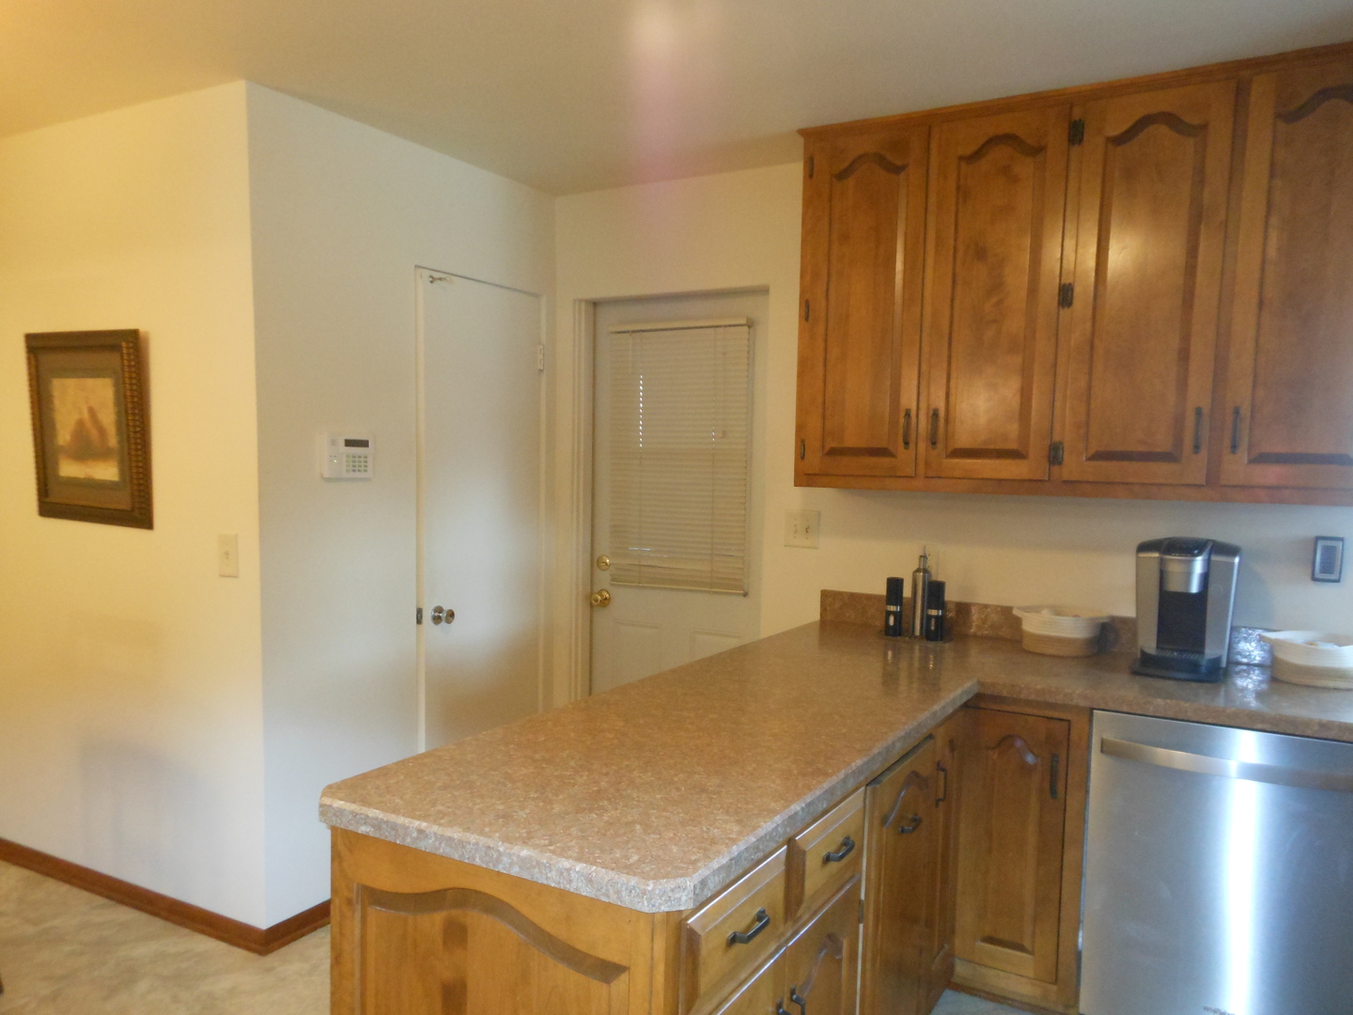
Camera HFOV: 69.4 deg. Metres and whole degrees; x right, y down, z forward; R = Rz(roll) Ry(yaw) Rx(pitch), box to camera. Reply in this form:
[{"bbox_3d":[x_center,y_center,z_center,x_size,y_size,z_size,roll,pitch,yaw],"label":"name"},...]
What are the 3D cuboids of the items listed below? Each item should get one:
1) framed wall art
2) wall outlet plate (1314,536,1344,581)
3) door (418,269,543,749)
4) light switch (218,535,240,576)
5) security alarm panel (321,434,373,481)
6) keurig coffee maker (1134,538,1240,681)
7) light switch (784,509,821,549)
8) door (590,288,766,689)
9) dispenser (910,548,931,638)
[{"bbox_3d":[-1.862,-0.253,3.083,0.620,0.600,0.035,2,3,30],"label":"framed wall art"},{"bbox_3d":[1.719,0.139,2.578,0.067,0.117,0.014,2,3,30],"label":"wall outlet plate"},{"bbox_3d":[-0.707,0.219,3.527,0.045,2.030,0.620,2,3,30],"label":"door"},{"bbox_3d":[-1.272,0.136,2.779,0.076,0.118,0.015,2,3,30],"label":"light switch"},{"bbox_3d":[-0.990,-0.153,2.937,0.032,0.130,0.180,2,3,30],"label":"security alarm panel"},{"bbox_3d":[1.325,0.256,2.549,0.240,0.335,0.300,2,3,30],"label":"keurig coffee maker"},{"bbox_3d":[0.425,0.075,3.321,0.119,0.119,0.015,2,3,30],"label":"light switch"},{"bbox_3d":[0.004,0.227,3.703,0.785,2.030,0.045,2,3,30],"label":"door"},{"bbox_3d":[0.741,0.259,2.971,0.056,0.268,0.056,2,3,30],"label":"dispenser"}]

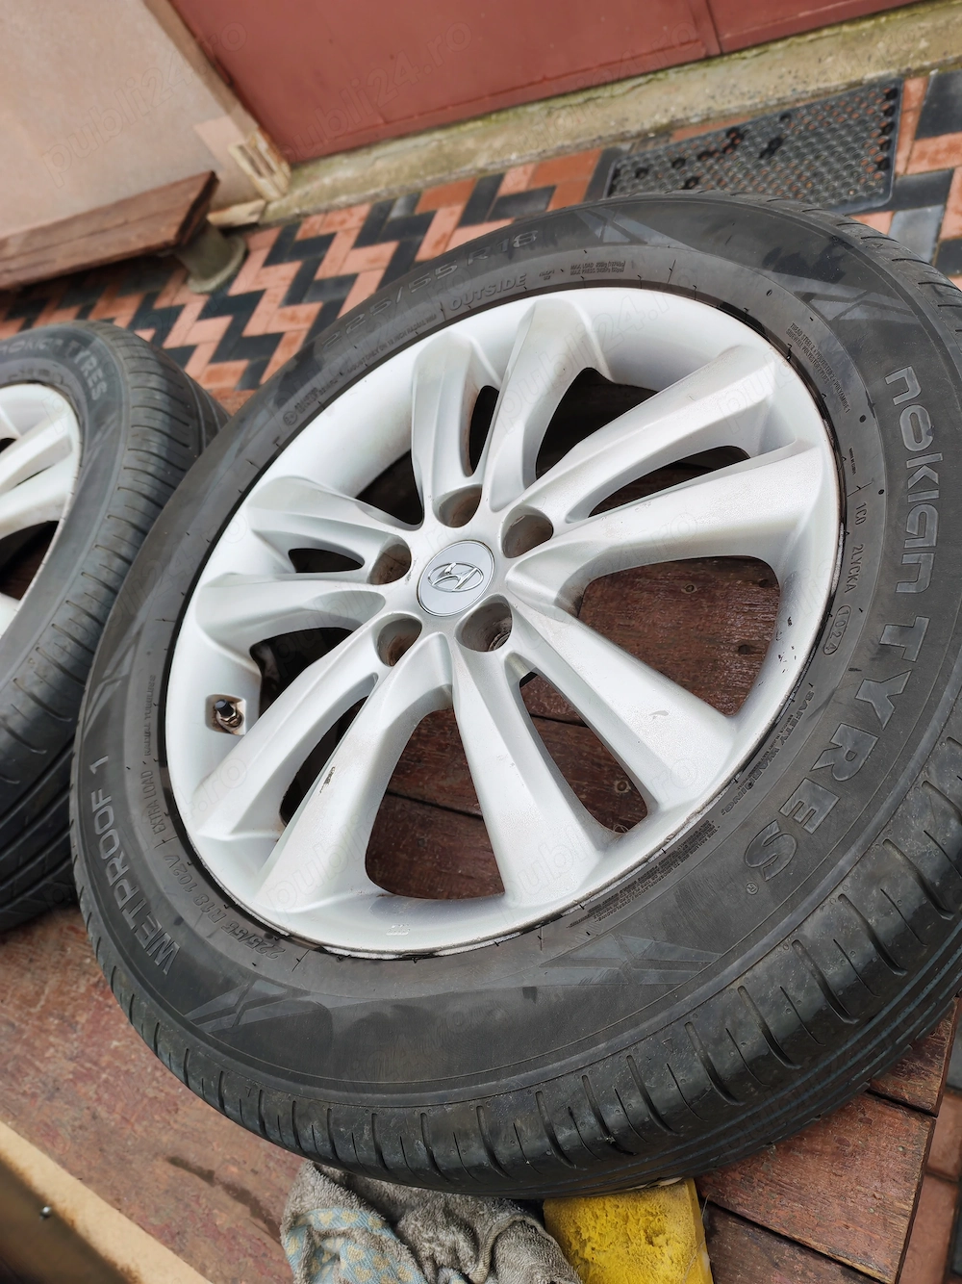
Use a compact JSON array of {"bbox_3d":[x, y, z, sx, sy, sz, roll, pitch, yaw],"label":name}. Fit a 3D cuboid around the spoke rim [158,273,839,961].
[{"bbox_3d":[0.024,-0.003,0.730,0.497,0.185,0.497,0,62,33],"label":"spoke rim"}]

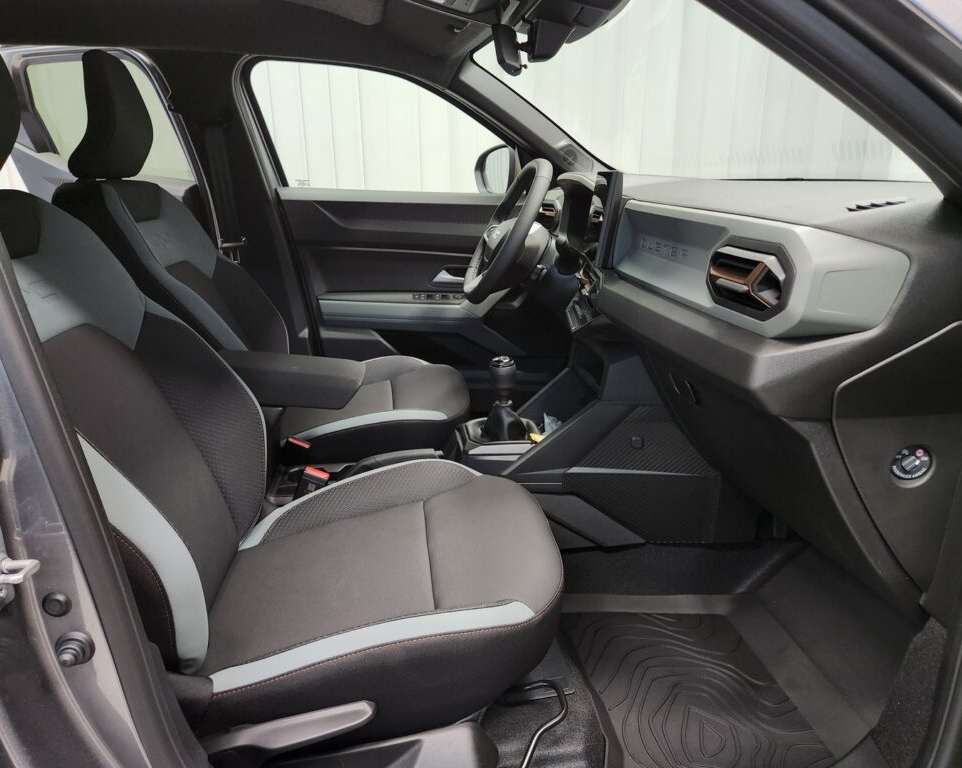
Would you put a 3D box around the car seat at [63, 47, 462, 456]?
[{"bbox_3d":[-0.456,-0.242,1.553,0.870,0.940,0.510,-3,19,-8],"label":"car seat"}]

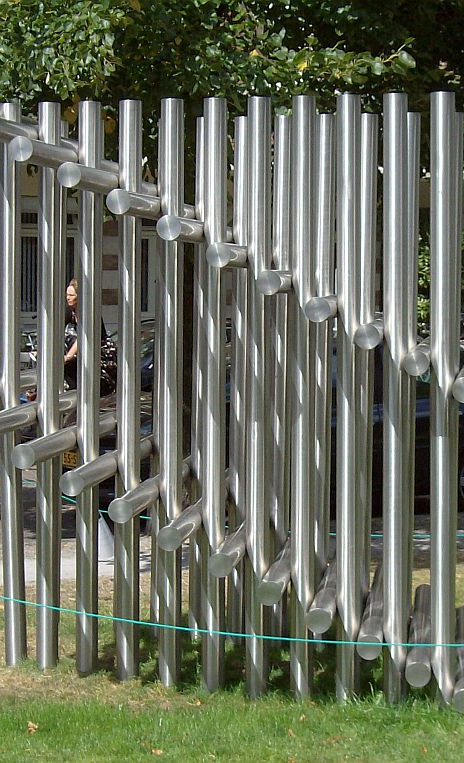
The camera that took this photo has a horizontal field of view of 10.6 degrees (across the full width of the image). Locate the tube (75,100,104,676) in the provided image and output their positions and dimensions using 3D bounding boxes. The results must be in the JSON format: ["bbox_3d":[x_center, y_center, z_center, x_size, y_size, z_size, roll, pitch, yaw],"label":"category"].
[{"bbox_3d":[-0.631,0.038,11.040,0.102,2.530,0.102,0,2,5],"label":"tube"}]

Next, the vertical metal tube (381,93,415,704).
[{"bbox_3d":[0.694,0.076,10.710,0.102,2.623,0.102,1,3,5],"label":"vertical metal tube"}]

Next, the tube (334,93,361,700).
[{"bbox_3d":[0.501,0.071,10.832,0.102,2.629,0.102,1,3,5],"label":"tube"}]

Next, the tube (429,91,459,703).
[{"bbox_3d":[0.876,0.084,10.421,0.100,2.570,0.100,0,3,5],"label":"tube"}]

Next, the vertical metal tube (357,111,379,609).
[{"bbox_3d":[0.657,0.001,12.166,0.102,2.615,0.102,1,3,5],"label":"vertical metal tube"}]

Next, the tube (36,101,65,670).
[{"bbox_3d":[-0.846,0.023,11.696,0.102,2.665,0.102,1,3,5],"label":"tube"}]

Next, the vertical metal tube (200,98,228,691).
[{"bbox_3d":[-0.078,0.058,11.202,0.102,2.660,0.102,1,3,5],"label":"vertical metal tube"}]

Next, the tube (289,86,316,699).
[{"bbox_3d":[0.298,0.073,10.520,0.102,2.530,0.102,0,2,5],"label":"tube"}]

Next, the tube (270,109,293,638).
[{"bbox_3d":[0.251,-0.009,12.215,0.100,2.570,0.100,0,3,5],"label":"tube"}]

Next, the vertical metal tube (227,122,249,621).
[{"bbox_3d":[0.050,-0.015,13.943,0.114,2.904,0.114,1,3,0],"label":"vertical metal tube"}]

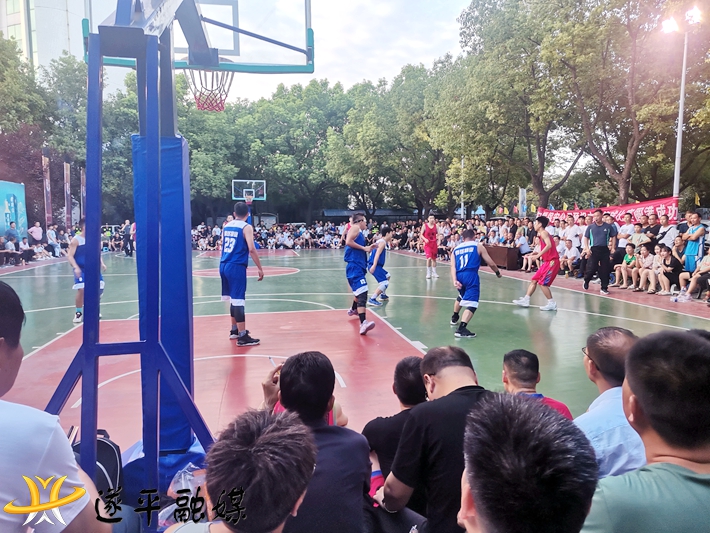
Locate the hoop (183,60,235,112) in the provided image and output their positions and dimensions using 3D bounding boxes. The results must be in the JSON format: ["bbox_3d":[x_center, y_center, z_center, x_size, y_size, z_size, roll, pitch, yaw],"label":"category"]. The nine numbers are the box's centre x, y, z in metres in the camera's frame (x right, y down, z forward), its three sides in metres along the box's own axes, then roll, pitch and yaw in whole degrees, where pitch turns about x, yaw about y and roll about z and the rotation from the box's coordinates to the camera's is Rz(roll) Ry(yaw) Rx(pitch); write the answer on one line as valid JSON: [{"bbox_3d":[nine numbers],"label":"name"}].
[{"bbox_3d":[-1.354,-1.667,4.934,0.480,0.440,0.500,-1,5,-10],"label":"hoop"}]

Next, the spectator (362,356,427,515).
[{"bbox_3d":[0.249,0.913,2.683,0.500,1.020,0.720,-1,5,-6],"label":"spectator"}]

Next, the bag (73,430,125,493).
[{"bbox_3d":[-1.443,1.177,2.998,0.300,0.470,0.200,-2,5,-18],"label":"bag"}]

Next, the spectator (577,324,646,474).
[{"bbox_3d":[0.999,0.836,2.222,0.520,1.240,0.780,-1,5,-10],"label":"spectator"}]

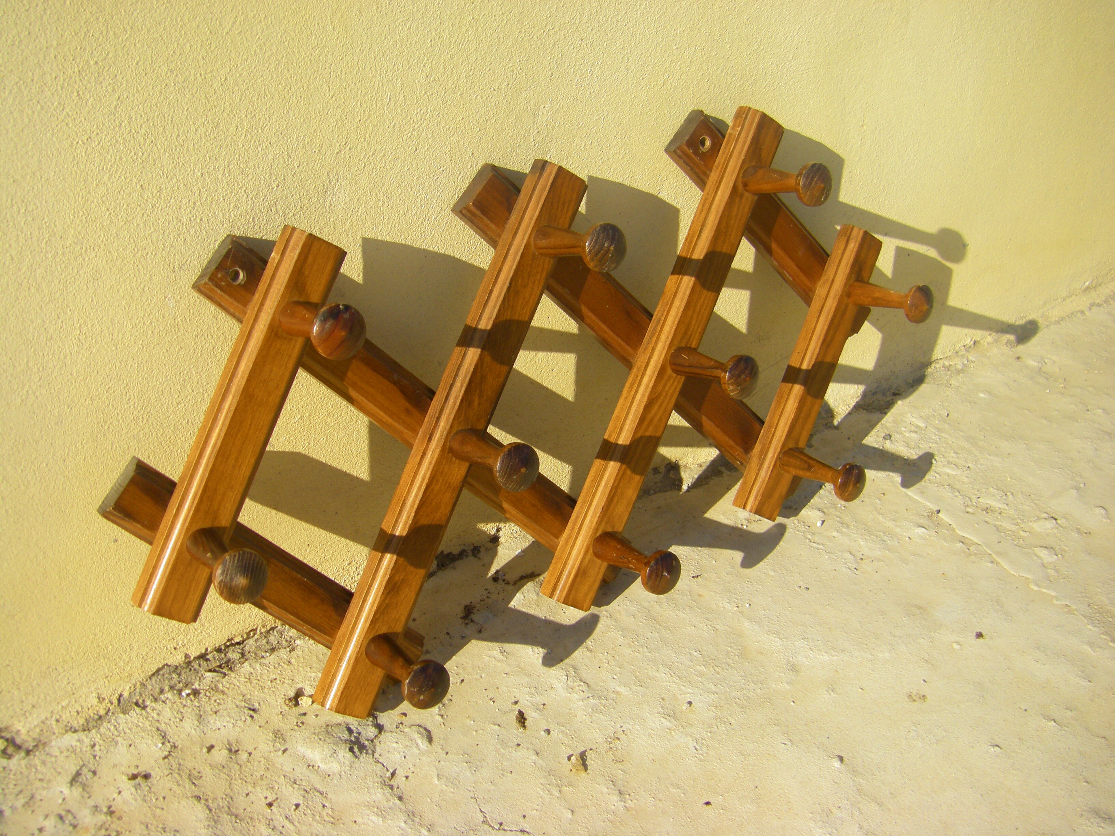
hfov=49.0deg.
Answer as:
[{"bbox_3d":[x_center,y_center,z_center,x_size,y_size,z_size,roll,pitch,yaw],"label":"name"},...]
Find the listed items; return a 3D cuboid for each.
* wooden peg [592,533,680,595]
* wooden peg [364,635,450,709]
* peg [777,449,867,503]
[{"bbox_3d":[0.049,0.089,0.758,0.028,0.028,0.062,-22,21,-29],"label":"wooden peg"},{"bbox_3d":[-0.084,0.140,0.683,0.028,0.028,0.062,-21,19,-28],"label":"wooden peg"},{"bbox_3d":[0.181,0.038,0.833,0.028,0.028,0.062,-22,23,-28],"label":"peg"}]

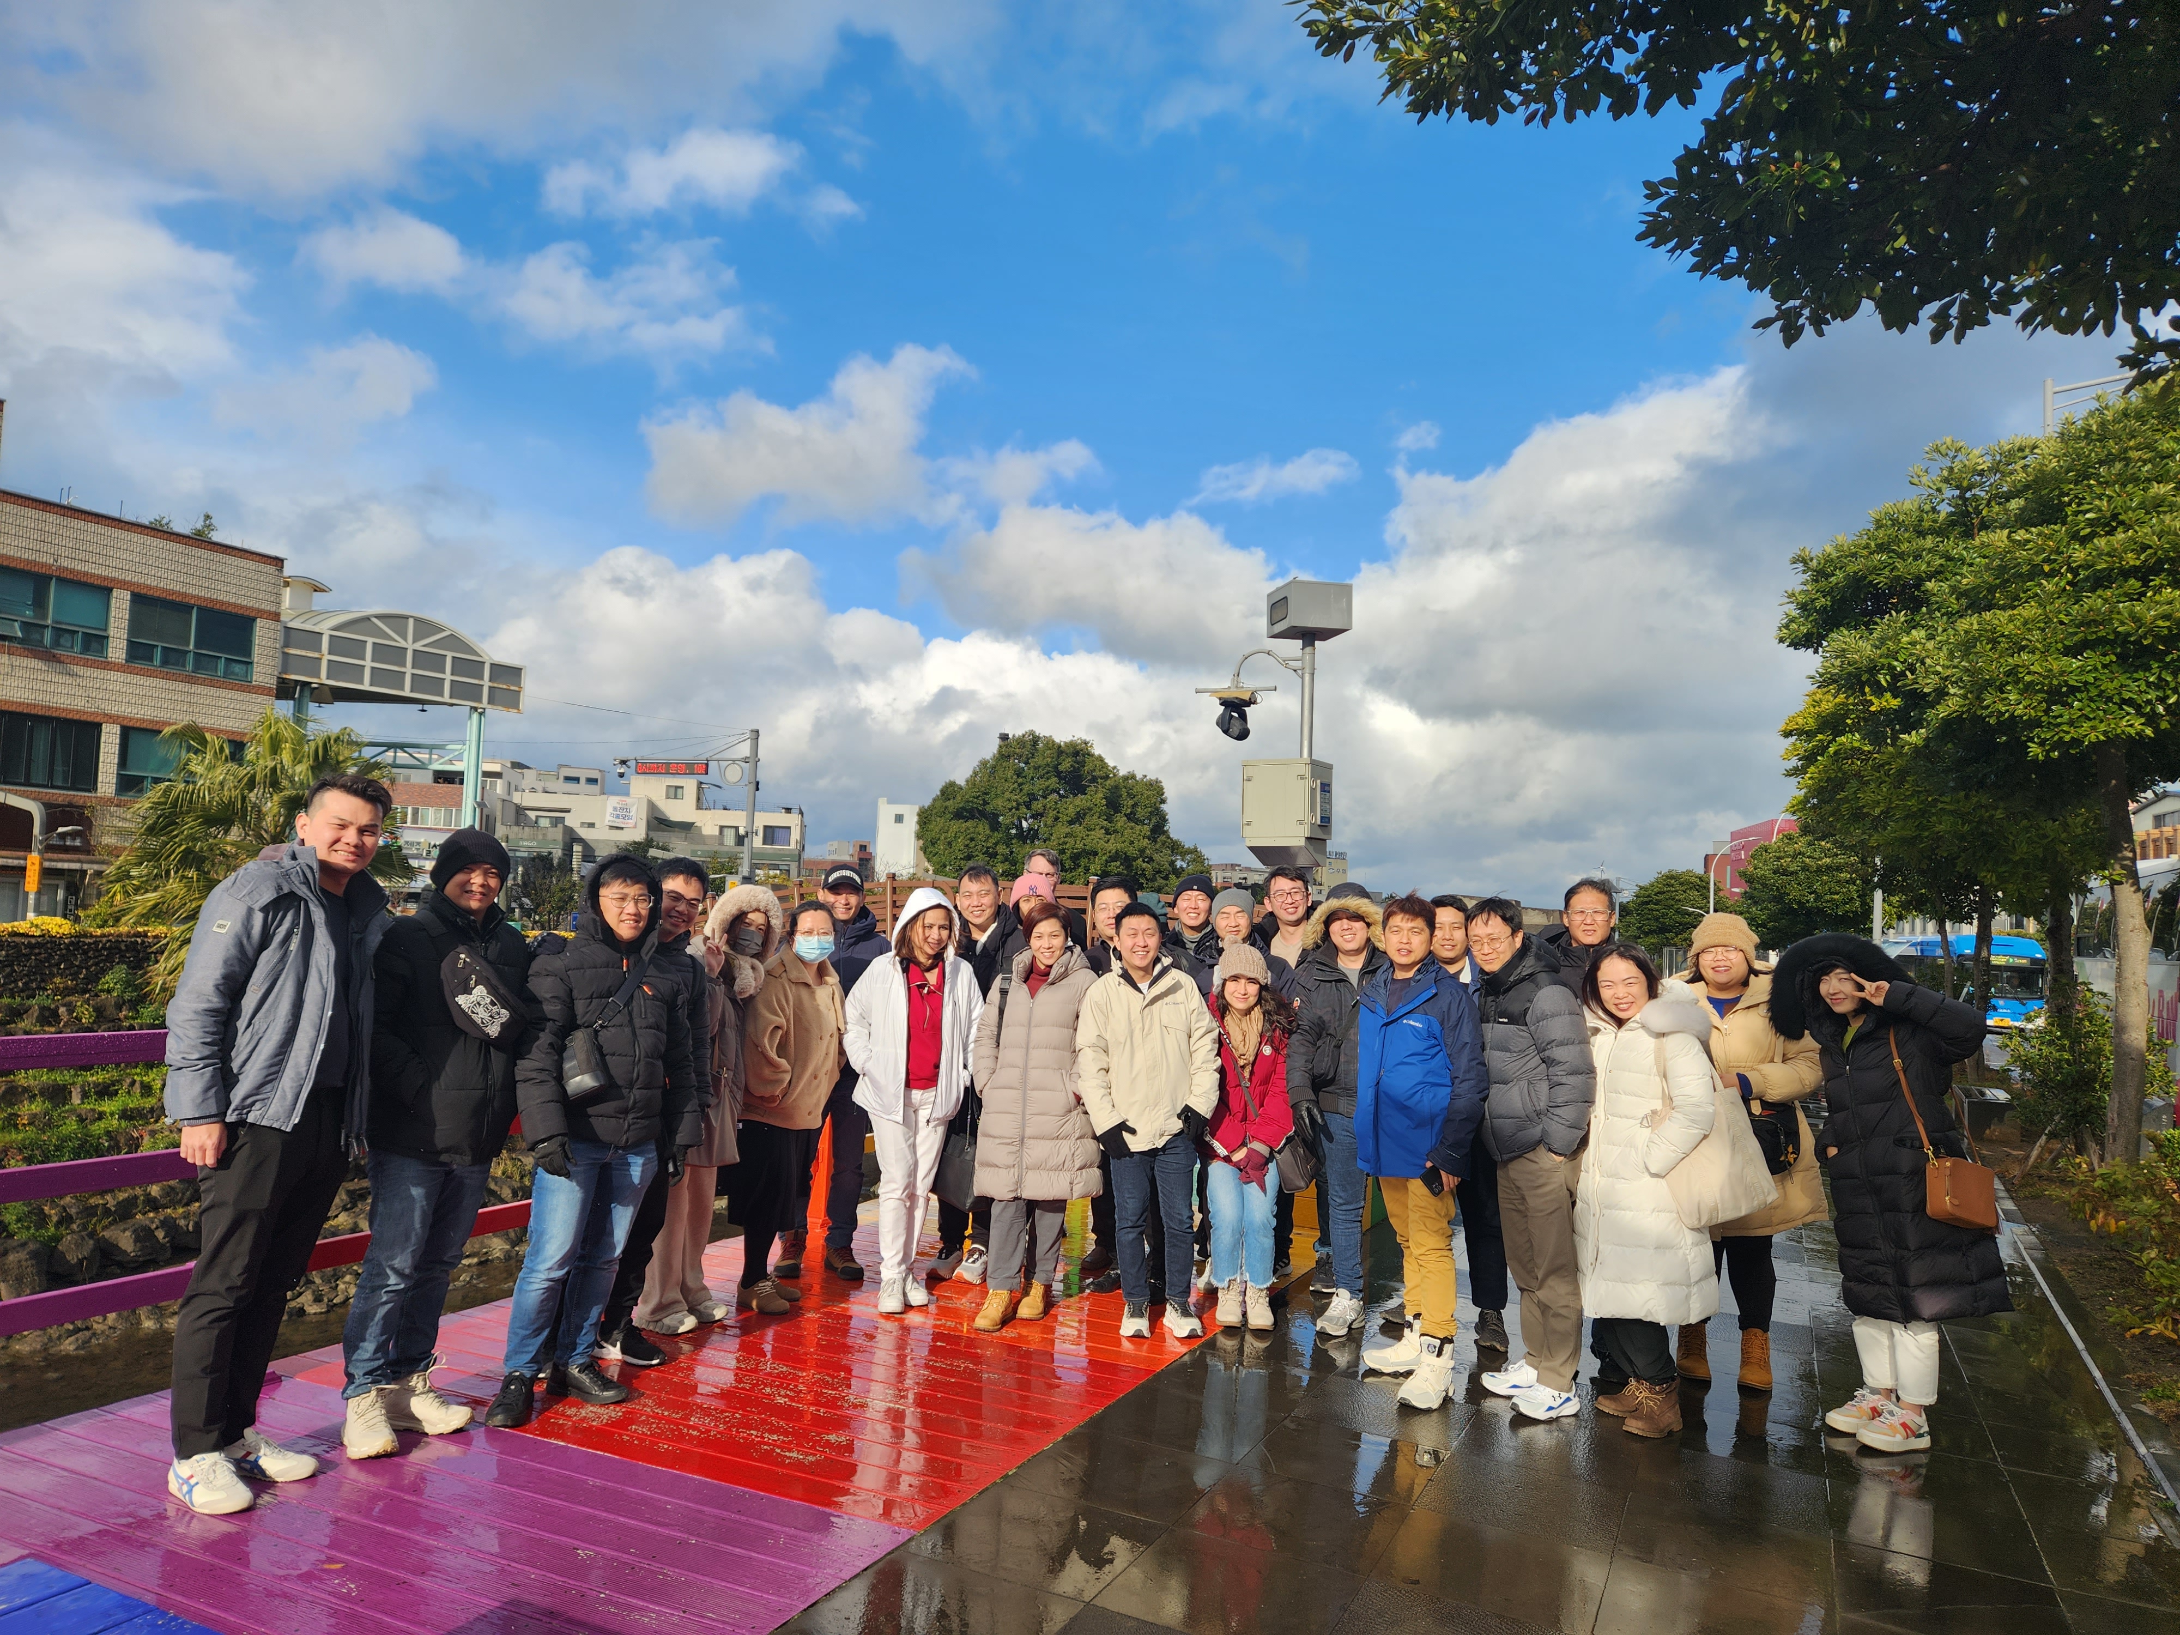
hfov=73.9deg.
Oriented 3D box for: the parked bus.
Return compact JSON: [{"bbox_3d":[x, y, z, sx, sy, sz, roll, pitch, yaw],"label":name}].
[{"bbox_3d":[32.000,6.050,52.500,2.500,3.350,11.000,1,-5,22],"label":"parked bus"}]

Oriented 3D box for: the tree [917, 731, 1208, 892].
[{"bbox_3d":[-0.800,1.240,43.000,8.500,7.500,8.200,3,-5,0],"label":"tree"}]

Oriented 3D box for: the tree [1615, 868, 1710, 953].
[{"bbox_3d":[27.500,5.400,68.000,5.700,6.100,5.700,3,-5,0],"label":"tree"}]

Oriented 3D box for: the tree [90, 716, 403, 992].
[{"bbox_3d":[-9.300,0.700,16.000,3.200,3.700,3.200,3,-5,0],"label":"tree"}]

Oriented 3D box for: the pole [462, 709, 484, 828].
[{"bbox_3d":[-16.300,0.600,38.000,0.430,6.750,0.430,3,-5,0],"label":"pole"}]

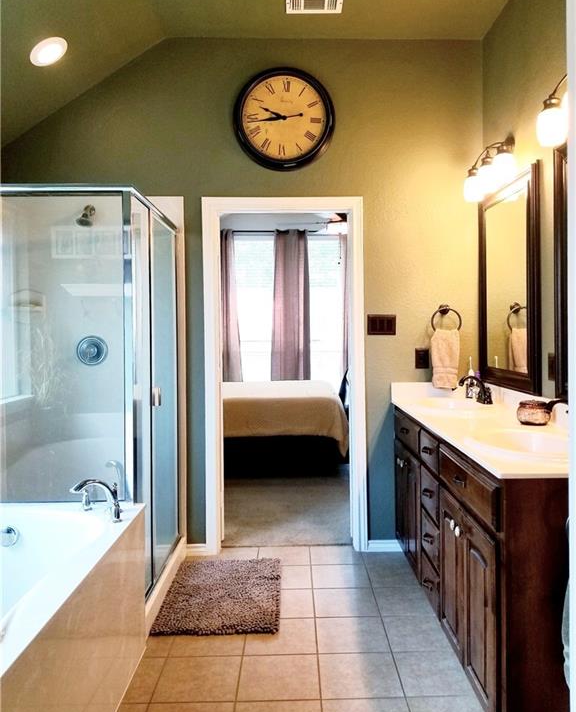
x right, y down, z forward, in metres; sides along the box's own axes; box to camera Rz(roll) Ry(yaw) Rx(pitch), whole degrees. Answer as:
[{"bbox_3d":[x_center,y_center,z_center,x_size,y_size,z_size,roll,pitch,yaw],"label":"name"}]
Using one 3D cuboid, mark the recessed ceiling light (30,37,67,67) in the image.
[{"bbox_3d":[-1.208,-1.544,2.916,0.205,0.030,0.205,-32,1,1],"label":"recessed ceiling light"}]

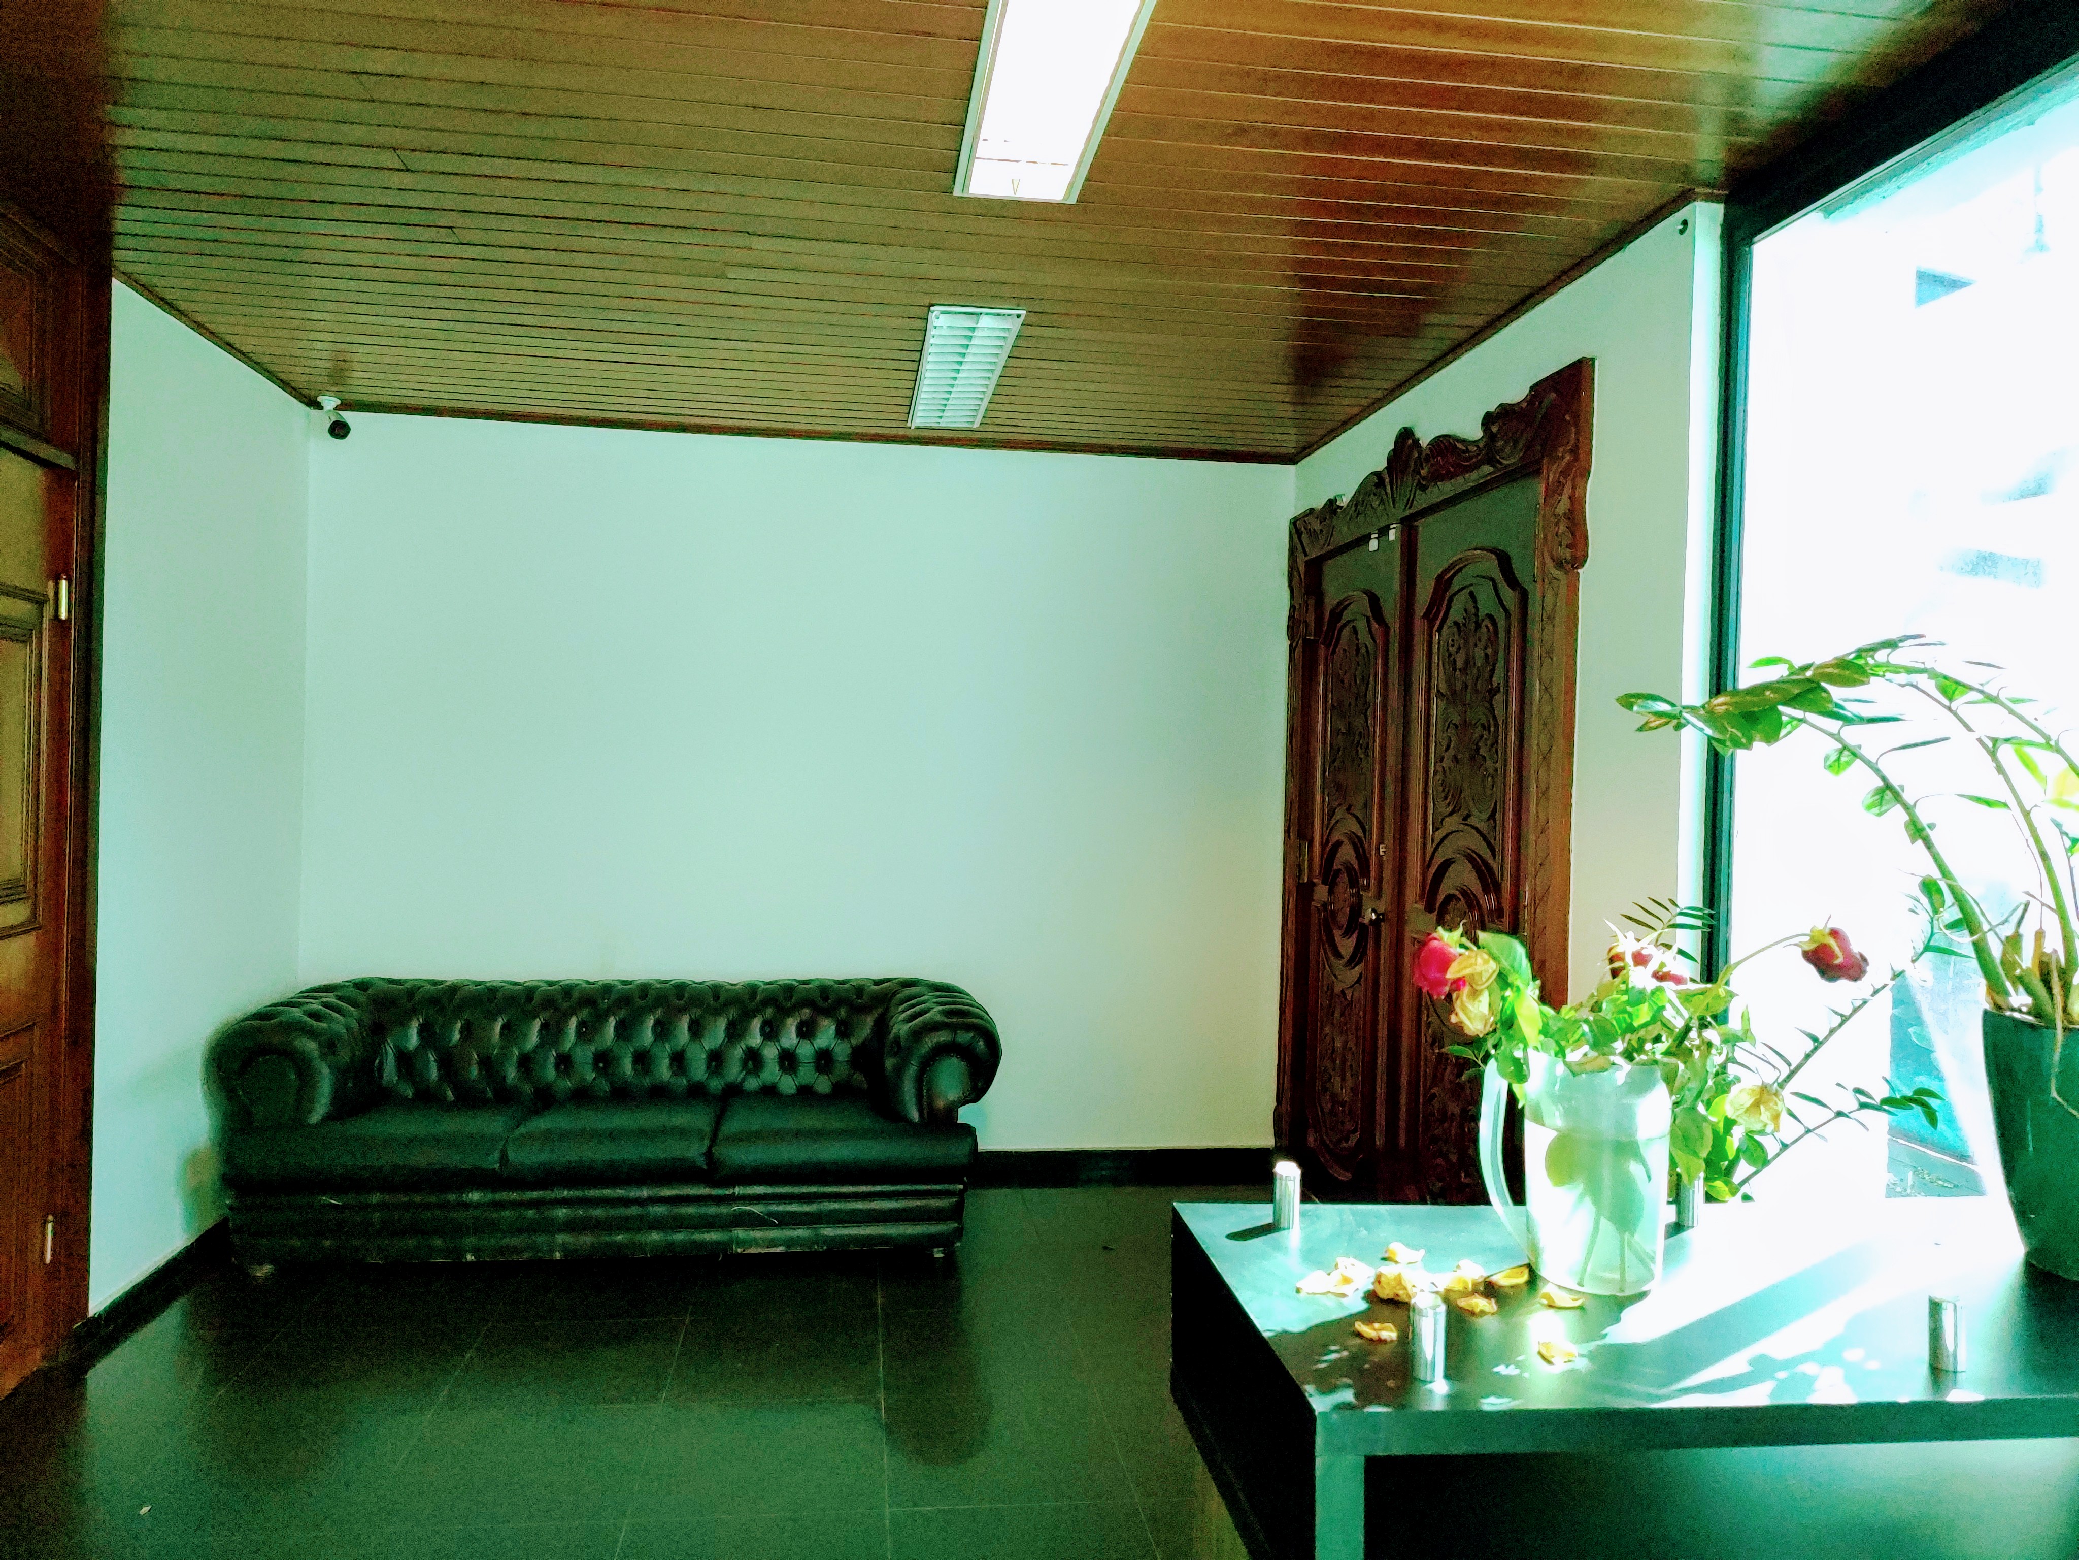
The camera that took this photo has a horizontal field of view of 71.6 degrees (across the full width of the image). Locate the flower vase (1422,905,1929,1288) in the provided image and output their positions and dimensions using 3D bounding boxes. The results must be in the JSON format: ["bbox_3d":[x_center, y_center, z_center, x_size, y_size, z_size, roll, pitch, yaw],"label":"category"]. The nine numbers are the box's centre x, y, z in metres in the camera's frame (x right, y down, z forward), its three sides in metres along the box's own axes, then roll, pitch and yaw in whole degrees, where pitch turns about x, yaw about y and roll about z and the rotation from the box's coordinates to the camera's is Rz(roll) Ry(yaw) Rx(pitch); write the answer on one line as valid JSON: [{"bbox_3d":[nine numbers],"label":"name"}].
[{"bbox_3d":[0.663,0.330,1.532,0.515,0.375,0.307,1,1,-7],"label":"flower vase"}]

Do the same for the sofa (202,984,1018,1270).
[{"bbox_3d":[-1.236,1.009,4.398,2.178,0.759,0.854,1,1,-7],"label":"sofa"}]

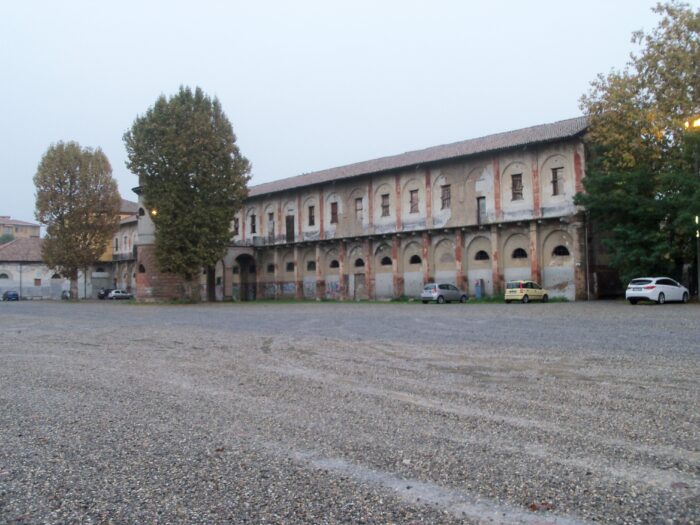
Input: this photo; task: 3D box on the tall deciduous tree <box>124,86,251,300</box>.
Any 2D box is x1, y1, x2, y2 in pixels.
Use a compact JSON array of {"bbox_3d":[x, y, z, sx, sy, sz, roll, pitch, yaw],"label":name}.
[{"bbox_3d":[-17.944,-7.421,78.400,13.400,23.700,13.400,-1,-2,-13],"label":"tall deciduous tree"}]

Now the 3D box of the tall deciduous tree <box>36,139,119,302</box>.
[{"bbox_3d":[-35.959,-5.278,93.400,10.500,20.600,10.500,-1,-2,-20],"label":"tall deciduous tree"}]

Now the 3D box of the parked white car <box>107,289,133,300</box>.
[{"bbox_3d":[-33.426,4.700,103.000,3.850,1.430,1.660,0,-3,-45],"label":"parked white car"}]

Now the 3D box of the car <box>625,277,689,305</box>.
[{"bbox_3d":[18.058,1.649,41.379,4.700,1.490,1.810,0,-2,-38],"label":"car"}]

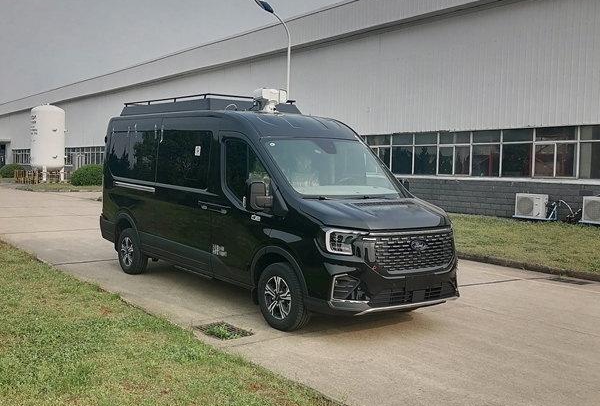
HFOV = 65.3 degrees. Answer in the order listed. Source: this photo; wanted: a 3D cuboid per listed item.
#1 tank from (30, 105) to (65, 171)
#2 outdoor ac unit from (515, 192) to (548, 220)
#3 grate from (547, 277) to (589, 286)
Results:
[{"bbox_3d":[-22.602,-5.474,42.000,2.700,6.550,2.700,5,5,44],"label":"tank"},{"bbox_3d":[8.376,0.082,16.843,0.970,0.800,0.400,5,5,44],"label":"outdoor ac unit"},{"bbox_3d":[4.369,1.273,7.577,0.490,0.035,0.380,5,5,44],"label":"grate"}]

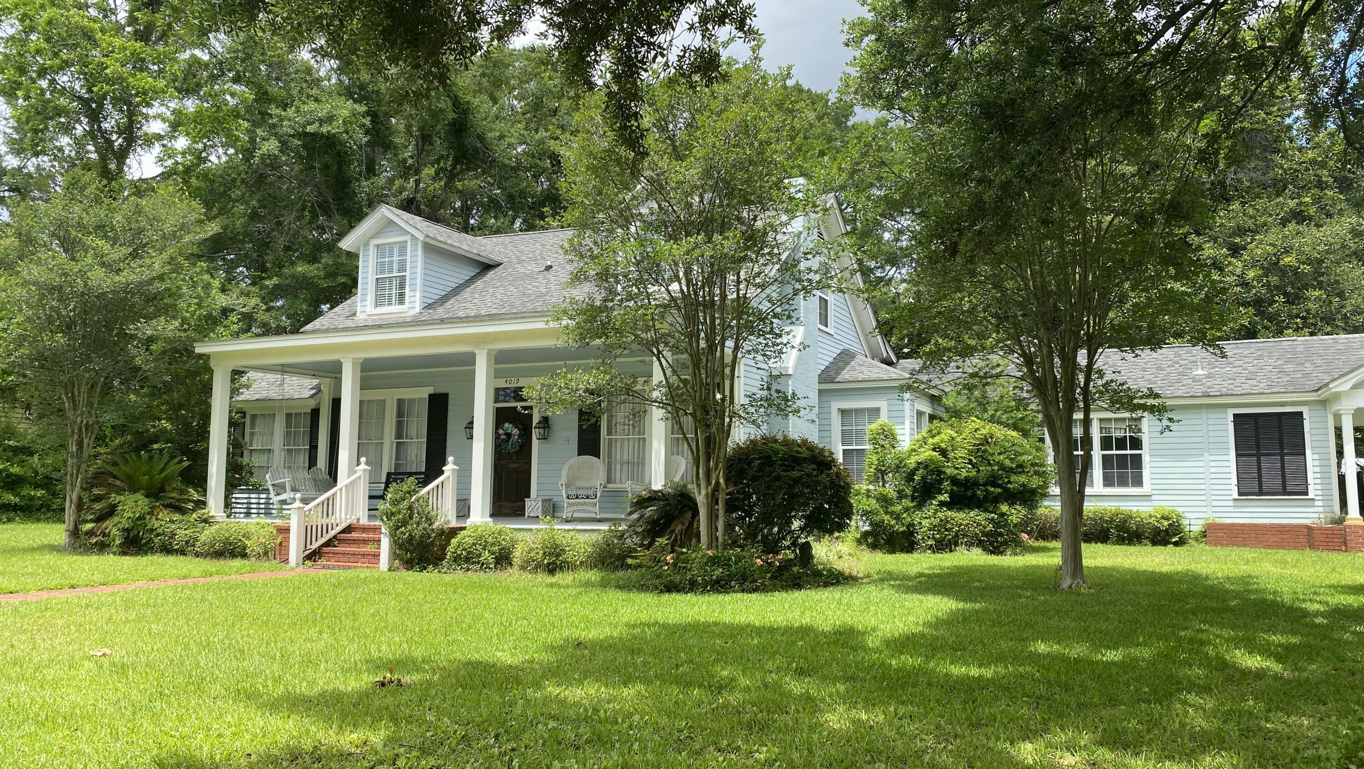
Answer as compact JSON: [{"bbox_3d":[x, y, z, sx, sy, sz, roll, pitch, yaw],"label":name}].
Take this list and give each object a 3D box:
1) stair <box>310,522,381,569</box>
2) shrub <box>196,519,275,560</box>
[{"bbox_3d":[-4.799,2.562,16.188,1.750,0.650,1.200,-2,-6,24],"label":"stair"},{"bbox_3d":[-7.826,2.707,17.947,1.600,0.648,1.000,-2,-6,24],"label":"shrub"}]

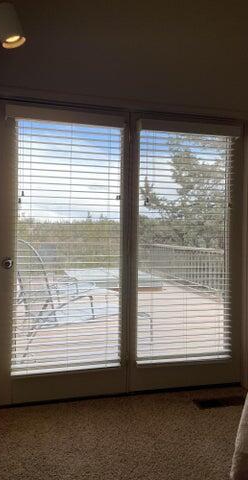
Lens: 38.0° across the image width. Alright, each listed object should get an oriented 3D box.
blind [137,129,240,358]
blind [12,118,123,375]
[{"bbox_3d":[0.466,0.039,2.662,0.757,1.695,0.070,1,0,-13],"label":"blind"},{"bbox_3d":[-0.375,0.040,2.473,0.732,1.693,0.070,1,0,-13],"label":"blind"}]

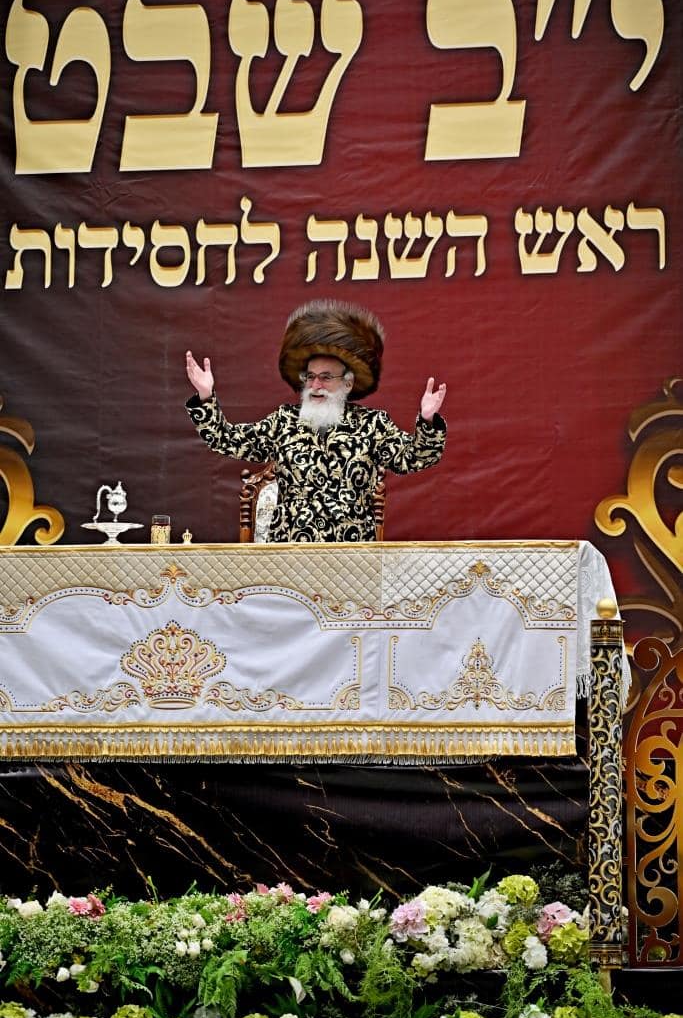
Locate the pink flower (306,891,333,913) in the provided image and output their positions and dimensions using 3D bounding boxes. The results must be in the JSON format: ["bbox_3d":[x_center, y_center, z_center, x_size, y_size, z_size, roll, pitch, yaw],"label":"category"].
[{"bbox_3d":[-0.072,1.284,11.141,0.082,0.072,0.065,0,-5,0],"label":"pink flower"}]

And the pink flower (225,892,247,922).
[{"bbox_3d":[-0.347,1.302,11.184,0.070,0.095,0.060,0,-5,0],"label":"pink flower"}]

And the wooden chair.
[{"bbox_3d":[-0.152,0.357,12.394,0.580,1.200,0.620,-1,-6,9],"label":"wooden chair"}]

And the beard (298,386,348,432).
[{"bbox_3d":[-0.065,-0.362,12.300,0.165,0.165,0.120,-2,-6,22],"label":"beard"}]

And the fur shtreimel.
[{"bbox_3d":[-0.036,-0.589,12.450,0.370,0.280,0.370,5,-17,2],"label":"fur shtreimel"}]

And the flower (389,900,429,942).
[{"bbox_3d":[0.218,1.338,11.096,0.128,0.135,0.110,0,-5,0],"label":"flower"}]

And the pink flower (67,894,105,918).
[{"bbox_3d":[-0.845,1.308,11.261,0.120,0.080,0.075,0,-5,0],"label":"pink flower"}]

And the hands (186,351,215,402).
[{"bbox_3d":[-0.504,-0.477,12.200,0.085,0.180,0.080,-13,-6,-20],"label":"hands"}]

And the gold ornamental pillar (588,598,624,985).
[{"bbox_3d":[0.850,0.908,10.970,0.107,1.250,0.107,-1,-6,9],"label":"gold ornamental pillar"}]

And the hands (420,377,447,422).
[{"bbox_3d":[0.329,-0.391,12.200,0.085,0.155,0.080,3,-6,21],"label":"hands"}]

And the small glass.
[{"bbox_3d":[-0.620,0.072,11.700,0.068,0.108,0.068,0,-5,0],"label":"small glass"}]

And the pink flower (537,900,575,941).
[{"bbox_3d":[0.691,1.332,11.021,0.120,0.130,0.100,0,-5,0],"label":"pink flower"}]

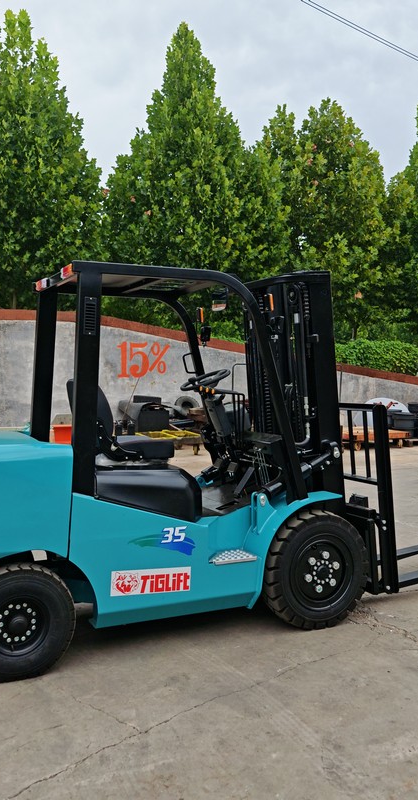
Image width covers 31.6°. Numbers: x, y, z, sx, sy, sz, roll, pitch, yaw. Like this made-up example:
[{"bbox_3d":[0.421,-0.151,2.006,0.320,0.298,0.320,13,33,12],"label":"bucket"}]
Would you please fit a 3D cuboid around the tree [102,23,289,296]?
[{"bbox_3d":[-0.349,-4.633,19.248,4.800,10.083,4.800,0,4,0],"label":"tree"}]

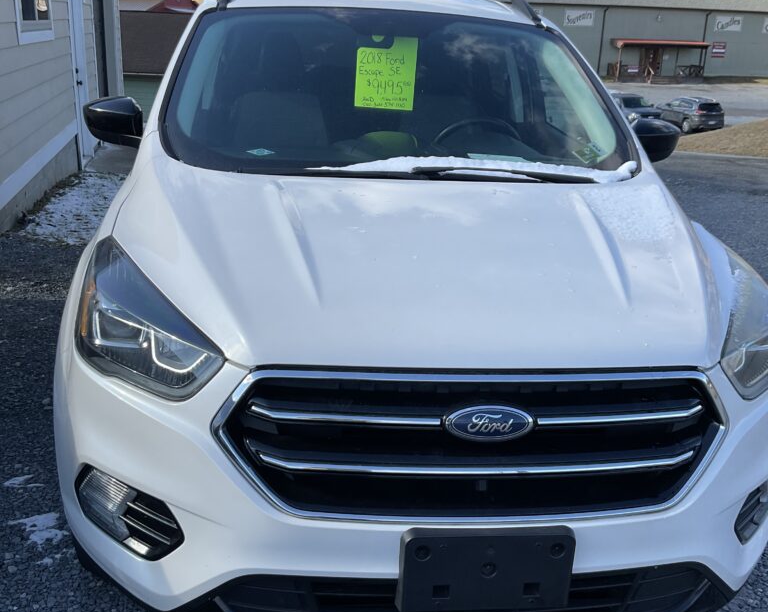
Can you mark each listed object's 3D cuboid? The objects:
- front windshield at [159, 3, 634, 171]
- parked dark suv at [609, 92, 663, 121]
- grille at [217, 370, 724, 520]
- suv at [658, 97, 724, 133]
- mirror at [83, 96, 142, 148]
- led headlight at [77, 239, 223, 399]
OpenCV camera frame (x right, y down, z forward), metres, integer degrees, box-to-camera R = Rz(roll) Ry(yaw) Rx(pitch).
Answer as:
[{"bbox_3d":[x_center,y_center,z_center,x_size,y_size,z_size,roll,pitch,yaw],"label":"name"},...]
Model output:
[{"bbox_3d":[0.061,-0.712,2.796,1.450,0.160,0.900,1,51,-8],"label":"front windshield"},{"bbox_3d":[12.700,-10.114,44.430,1.870,1.710,4.650,-2,19,-13],"label":"parked dark suv"},{"bbox_3d":[0.199,0.269,1.681,1.050,0.305,0.165,1,18,-8],"label":"grille"},{"bbox_3d":[16.261,-10.248,45.678,1.860,1.680,4.600,-2,19,-11],"label":"suv"},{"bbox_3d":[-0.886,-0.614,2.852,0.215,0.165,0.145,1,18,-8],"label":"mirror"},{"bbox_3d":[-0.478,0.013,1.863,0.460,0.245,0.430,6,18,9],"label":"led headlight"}]

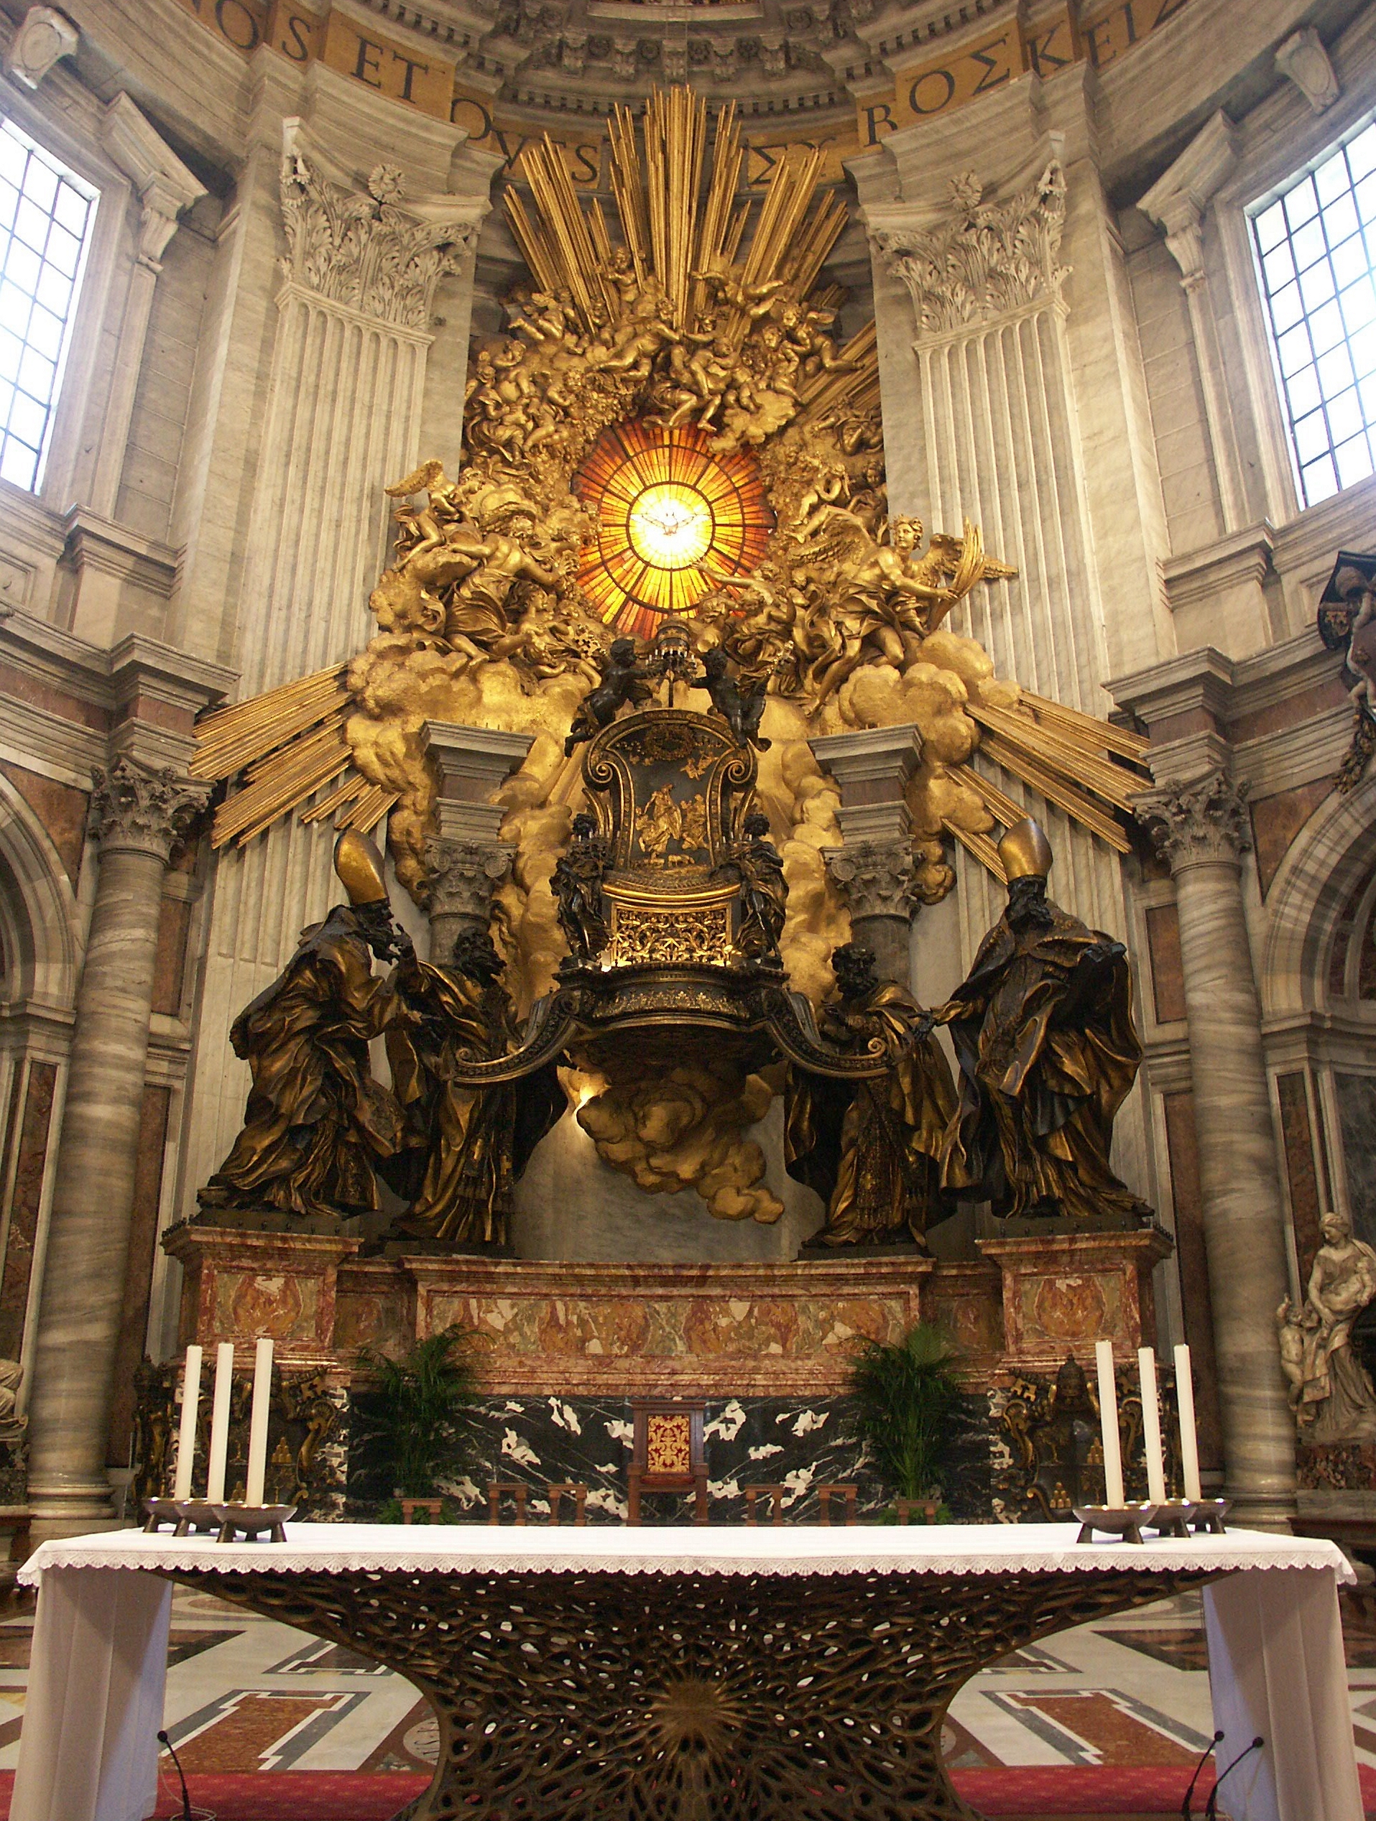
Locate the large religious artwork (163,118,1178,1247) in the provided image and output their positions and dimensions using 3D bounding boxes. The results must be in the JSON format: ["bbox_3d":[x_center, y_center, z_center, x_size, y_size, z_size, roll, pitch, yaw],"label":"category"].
[{"bbox_3d":[-0.300,-6.220,24.375,14.200,23.400,6.000,1,-20,-2],"label":"large religious artwork"}]

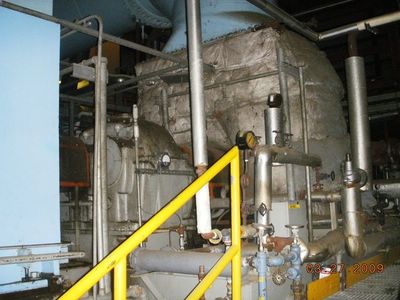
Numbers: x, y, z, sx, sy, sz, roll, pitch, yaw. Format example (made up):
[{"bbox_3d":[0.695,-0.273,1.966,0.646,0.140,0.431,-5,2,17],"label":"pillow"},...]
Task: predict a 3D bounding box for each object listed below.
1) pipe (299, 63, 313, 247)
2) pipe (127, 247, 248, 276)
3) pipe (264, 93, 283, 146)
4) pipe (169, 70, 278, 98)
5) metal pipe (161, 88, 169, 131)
[{"bbox_3d":[1.292,0.035,5.415,0.042,2.154,0.042,-2,-6,0],"label":"pipe"},{"bbox_3d":[-0.128,0.901,3.579,1.155,0.177,0.177,-7,-7,35],"label":"pipe"},{"bbox_3d":[0.569,-0.242,3.472,0.125,0.416,0.125,-2,-6,0],"label":"pipe"},{"bbox_3d":[0.229,-0.780,5.351,1.584,0.033,0.033,-7,-7,35],"label":"pipe"},{"bbox_3d":[-0.460,-0.539,5.830,0.070,0.567,0.070,-2,-6,0],"label":"metal pipe"}]

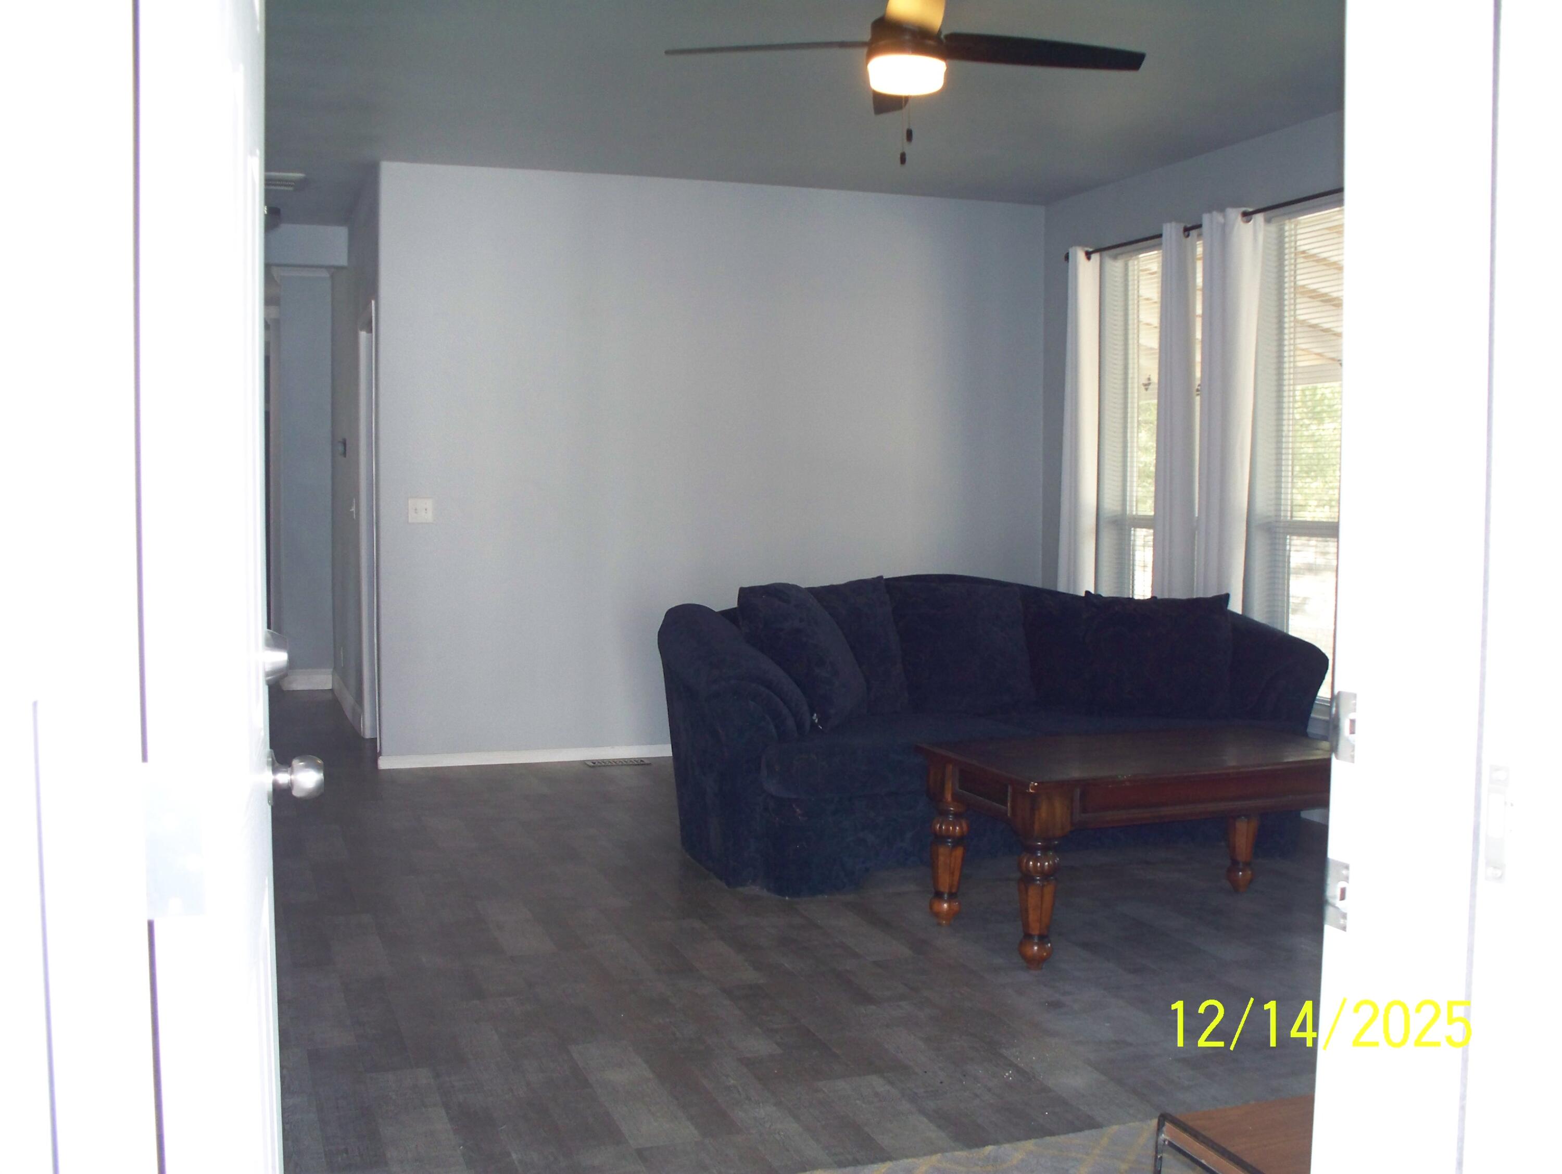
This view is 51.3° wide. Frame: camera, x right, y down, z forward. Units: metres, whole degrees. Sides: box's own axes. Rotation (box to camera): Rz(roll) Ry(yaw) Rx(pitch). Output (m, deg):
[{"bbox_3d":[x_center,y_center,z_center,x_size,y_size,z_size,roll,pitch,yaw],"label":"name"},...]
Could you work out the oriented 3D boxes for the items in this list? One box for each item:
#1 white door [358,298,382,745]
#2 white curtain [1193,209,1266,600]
[{"bbox_3d":[-1.933,-0.232,7.644,0.070,2.050,0.800,-1,4,-19],"label":"white door"},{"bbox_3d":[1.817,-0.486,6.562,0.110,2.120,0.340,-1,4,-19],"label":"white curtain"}]

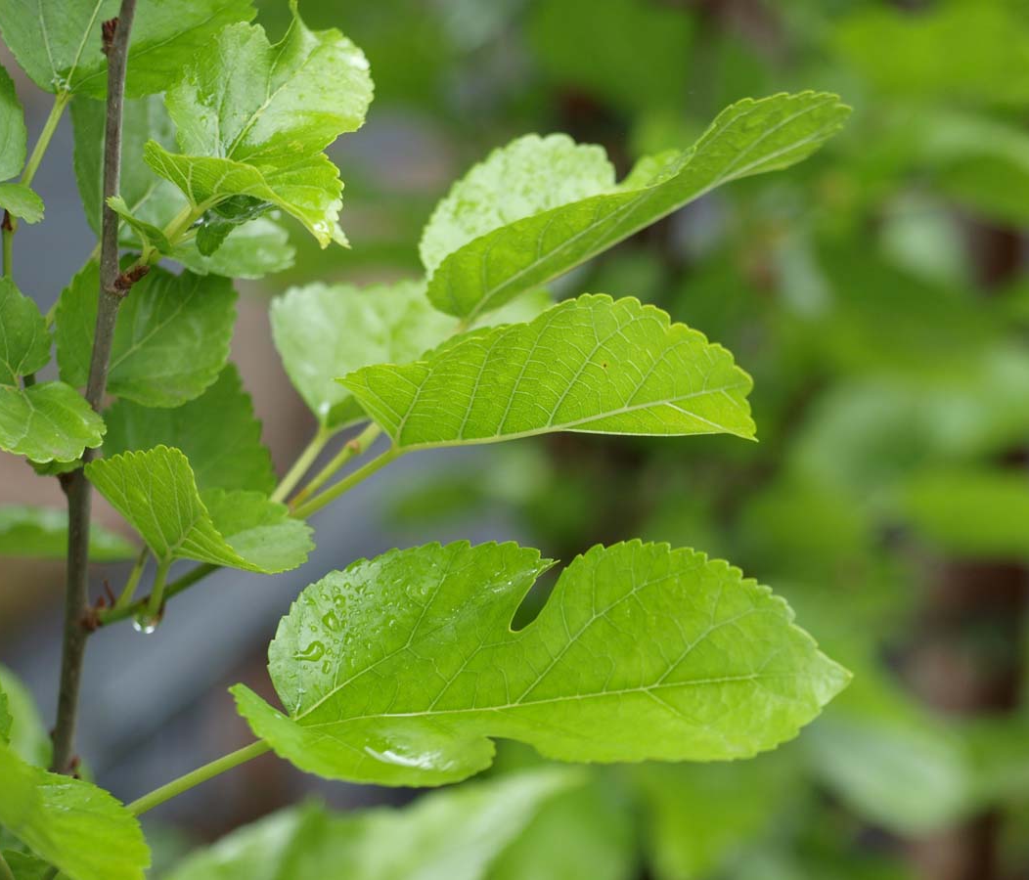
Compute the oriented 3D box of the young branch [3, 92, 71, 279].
[{"bbox_3d":[-0.100,-0.053,1.215,0.006,0.040,0.007,16,3,0],"label":"young branch"}]

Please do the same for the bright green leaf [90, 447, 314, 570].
[{"bbox_3d":[-0.064,0.014,1.180,0.045,0.025,0.028,0,6,0],"label":"bright green leaf"}]

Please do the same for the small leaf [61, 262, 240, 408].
[{"bbox_3d":[-0.077,-0.022,1.220,0.038,0.031,0.020,0,6,0],"label":"small leaf"}]

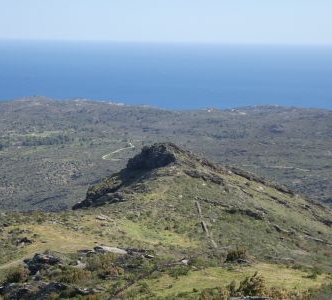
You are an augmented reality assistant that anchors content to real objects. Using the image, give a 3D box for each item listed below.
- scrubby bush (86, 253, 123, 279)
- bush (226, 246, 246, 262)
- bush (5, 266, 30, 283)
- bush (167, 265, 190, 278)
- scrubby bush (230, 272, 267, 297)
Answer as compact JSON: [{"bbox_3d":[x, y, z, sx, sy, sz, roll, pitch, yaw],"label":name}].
[{"bbox_3d":[-5.898,11.076,82.000,3.380,2.000,2.800,0,8,-4],"label":"scrubby bush"},{"bbox_3d":[7.420,10.999,90.000,2.110,1.450,1.800,2,8,5],"label":"bush"},{"bbox_3d":[-13.893,11.648,80.000,2.430,1.300,2.100,0,8,-10],"label":"bush"},{"bbox_3d":[1.213,11.793,83.000,2.330,1.050,2.000,1,8,1],"label":"bush"},{"bbox_3d":[6.754,11.010,70.000,2.890,1.750,2.400,2,8,6],"label":"scrubby bush"}]

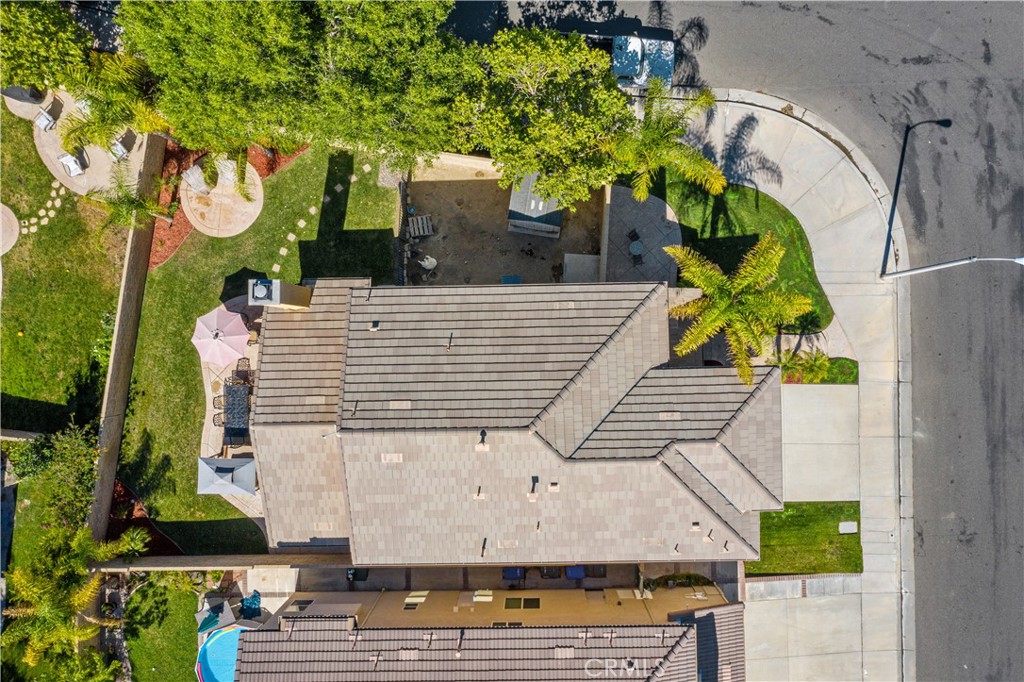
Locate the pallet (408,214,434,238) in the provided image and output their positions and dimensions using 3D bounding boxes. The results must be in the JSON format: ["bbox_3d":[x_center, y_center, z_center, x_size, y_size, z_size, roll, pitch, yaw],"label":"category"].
[{"bbox_3d":[-3.877,-4.928,34.193,0.979,0.140,0.855,-10,89,3],"label":"pallet"}]

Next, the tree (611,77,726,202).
[{"bbox_3d":[5.624,-7.074,30.391,4.027,6.800,4.374,-1,90,3],"label":"tree"}]

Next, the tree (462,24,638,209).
[{"bbox_3d":[1.400,-8.138,30.408,6.266,7.200,6.484,-1,90,3],"label":"tree"}]

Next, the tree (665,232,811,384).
[{"bbox_3d":[7.957,-1.116,30.144,5.032,7.000,5.239,-1,90,3],"label":"tree"}]

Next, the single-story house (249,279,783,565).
[{"bbox_3d":[0.332,3.035,31.208,20.208,5.600,11.305,-1,90,3],"label":"single-story house"}]

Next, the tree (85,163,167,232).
[{"bbox_3d":[-15.327,-5.775,32.891,3.129,3.900,2.748,-1,90,3],"label":"tree"}]

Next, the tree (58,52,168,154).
[{"bbox_3d":[-15.103,-9.045,32.095,3.995,5.500,3.704,-1,90,3],"label":"tree"}]

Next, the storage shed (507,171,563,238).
[{"bbox_3d":[1.032,-5.623,32.893,2.200,2.250,2.250,8,90,3],"label":"storage shed"}]

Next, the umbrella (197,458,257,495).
[{"bbox_3d":[-11.638,5.547,33.401,2.412,2.400,1.527,-1,90,3],"label":"umbrella"}]

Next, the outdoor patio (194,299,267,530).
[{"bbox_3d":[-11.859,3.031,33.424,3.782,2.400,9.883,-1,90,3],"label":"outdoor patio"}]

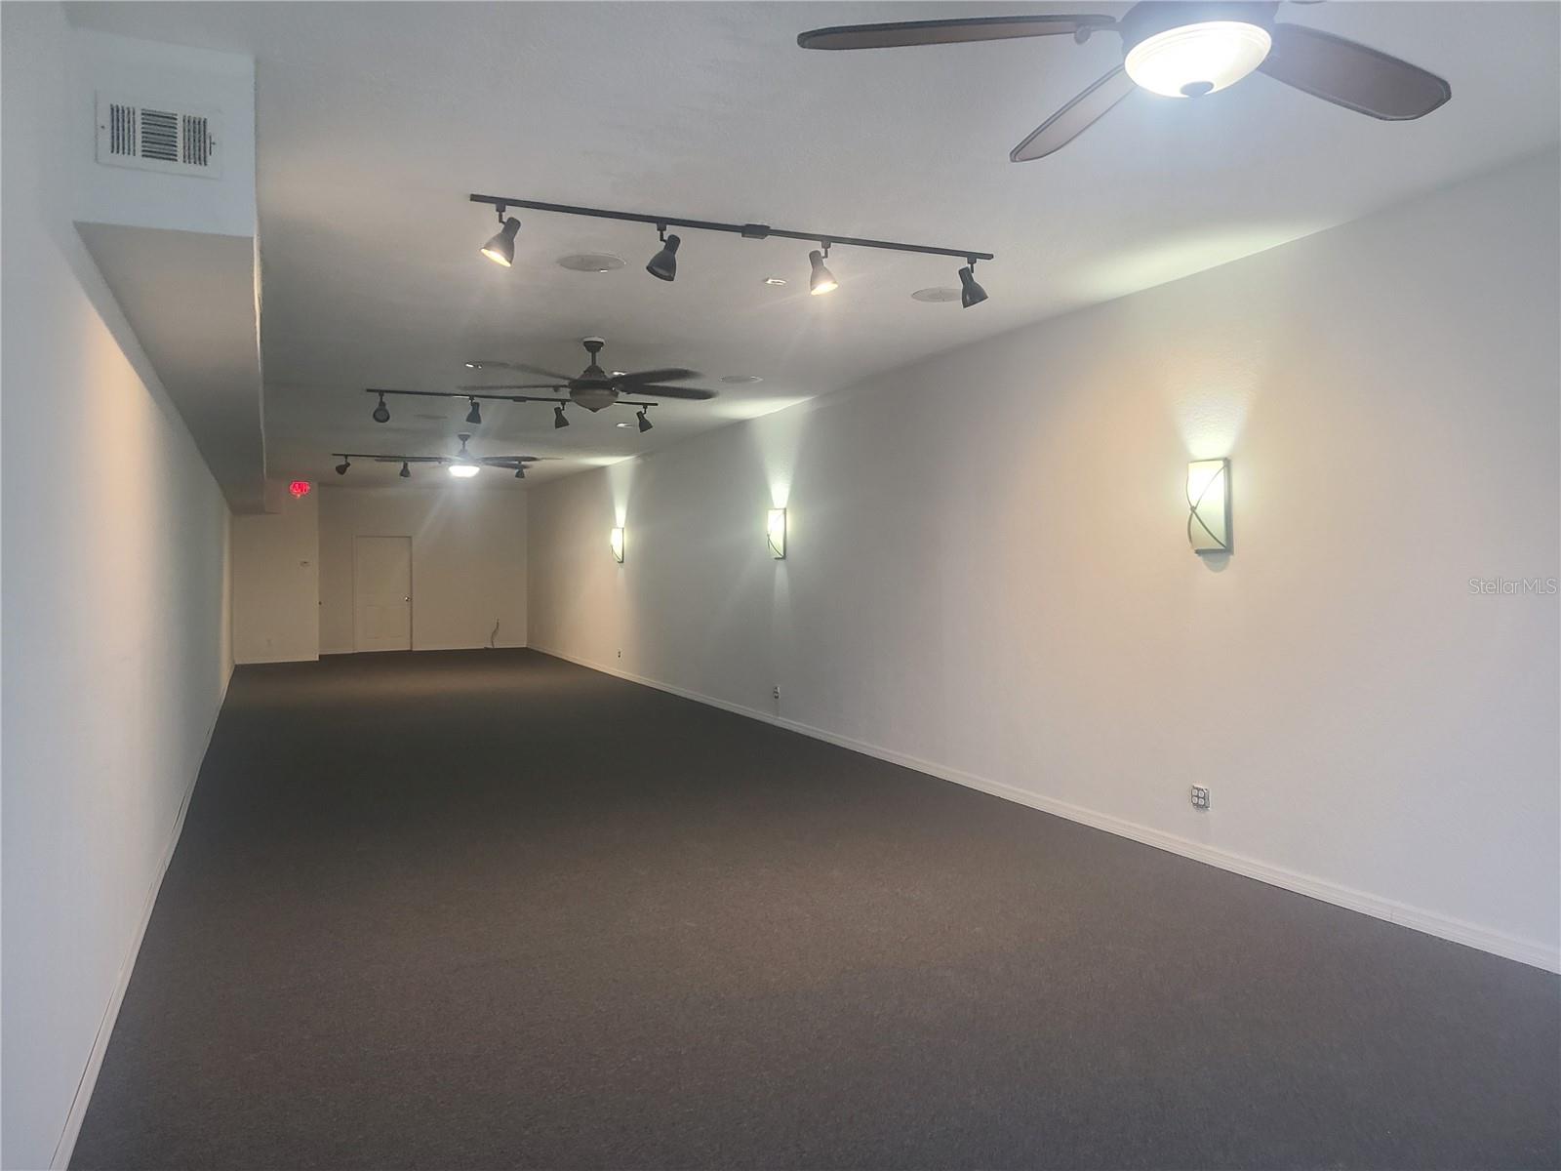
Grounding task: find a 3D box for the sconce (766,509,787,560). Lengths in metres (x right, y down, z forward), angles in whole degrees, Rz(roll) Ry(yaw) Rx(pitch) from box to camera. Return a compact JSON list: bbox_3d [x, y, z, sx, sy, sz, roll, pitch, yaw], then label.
[{"bbox_3d":[-0.043,-0.463,10.767,0.125,0.465,0.190,-1,1,-24],"label":"sconce"}]

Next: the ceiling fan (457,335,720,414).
[{"bbox_3d":[-1.180,-1.336,7.510,1.680,0.470,1.680,-1,1,-24],"label":"ceiling fan"}]

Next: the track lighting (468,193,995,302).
[{"bbox_3d":[-0.102,-1.420,5.096,2.430,0.265,0.160,-1,1,-24],"label":"track lighting"}]

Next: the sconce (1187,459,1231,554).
[{"bbox_3d":[2.116,-0.385,5.805,0.125,0.465,0.190,-1,1,-24],"label":"sconce"}]

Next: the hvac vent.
[{"bbox_3d":[-1.724,-1.248,3.250,0.300,0.195,0.025,-1,1,-24],"label":"hvac vent"}]

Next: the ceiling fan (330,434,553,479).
[{"bbox_3d":[-3.416,-1.398,12.677,1.680,0.460,1.680,-1,1,-24],"label":"ceiling fan"}]

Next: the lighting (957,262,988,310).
[{"bbox_3d":[0.917,-1.427,5.567,0.130,0.220,0.125,-1,1,-24],"label":"lighting"}]

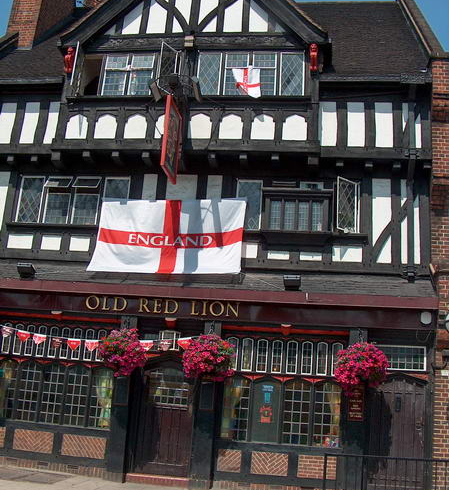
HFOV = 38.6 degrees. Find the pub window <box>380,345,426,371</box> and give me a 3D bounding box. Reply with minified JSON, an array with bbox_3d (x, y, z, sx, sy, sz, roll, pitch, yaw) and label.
[{"bbox_3d":[3.202,2.077,11.769,0.964,0.406,0.080,2,-15,8],"label":"pub window"}]

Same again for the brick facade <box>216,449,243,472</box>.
[{"bbox_3d":[0.095,3.920,11.616,0.421,0.374,0.100,2,-15,8],"label":"brick facade"}]

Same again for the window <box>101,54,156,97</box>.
[{"bbox_3d":[-1.950,-3.480,13.083,1.034,0.893,0.120,2,-15,8],"label":"window"}]

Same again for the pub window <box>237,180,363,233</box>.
[{"bbox_3d":[1.410,-0.770,12.640,2.448,1.091,0.300,2,-15,8],"label":"pub window"}]

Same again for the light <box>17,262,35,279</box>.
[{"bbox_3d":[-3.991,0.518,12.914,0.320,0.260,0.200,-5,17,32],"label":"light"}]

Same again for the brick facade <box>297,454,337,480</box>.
[{"bbox_3d":[1.653,3.955,11.394,0.675,0.383,0.100,2,-15,8],"label":"brick facade"}]

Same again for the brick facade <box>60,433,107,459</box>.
[{"bbox_3d":[-2.564,3.674,11.679,0.810,0.381,0.100,2,-15,8],"label":"brick facade"}]

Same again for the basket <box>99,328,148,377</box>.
[{"bbox_3d":[-1.839,1.948,11.611,0.920,0.880,0.850,2,-15,8],"label":"basket"}]

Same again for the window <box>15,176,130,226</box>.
[{"bbox_3d":[-3.066,-0.889,12.983,2.248,0.950,0.140,2,-15,8],"label":"window"}]

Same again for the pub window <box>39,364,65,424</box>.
[{"bbox_3d":[-3.248,2.823,12.119,0.460,1.120,0.100,2,-15,8],"label":"pub window"}]

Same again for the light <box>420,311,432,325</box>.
[{"bbox_3d":[3.586,1.305,11.377,0.206,0.233,0.110,2,-15,8],"label":"light"}]

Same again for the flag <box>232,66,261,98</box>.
[{"bbox_3d":[0.453,-3.284,12.892,0.550,0.730,0.100,2,-15,8],"label":"flag"}]

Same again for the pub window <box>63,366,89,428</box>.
[{"bbox_3d":[-2.833,2.881,12.337,0.493,1.142,0.090,2,-15,8],"label":"pub window"}]

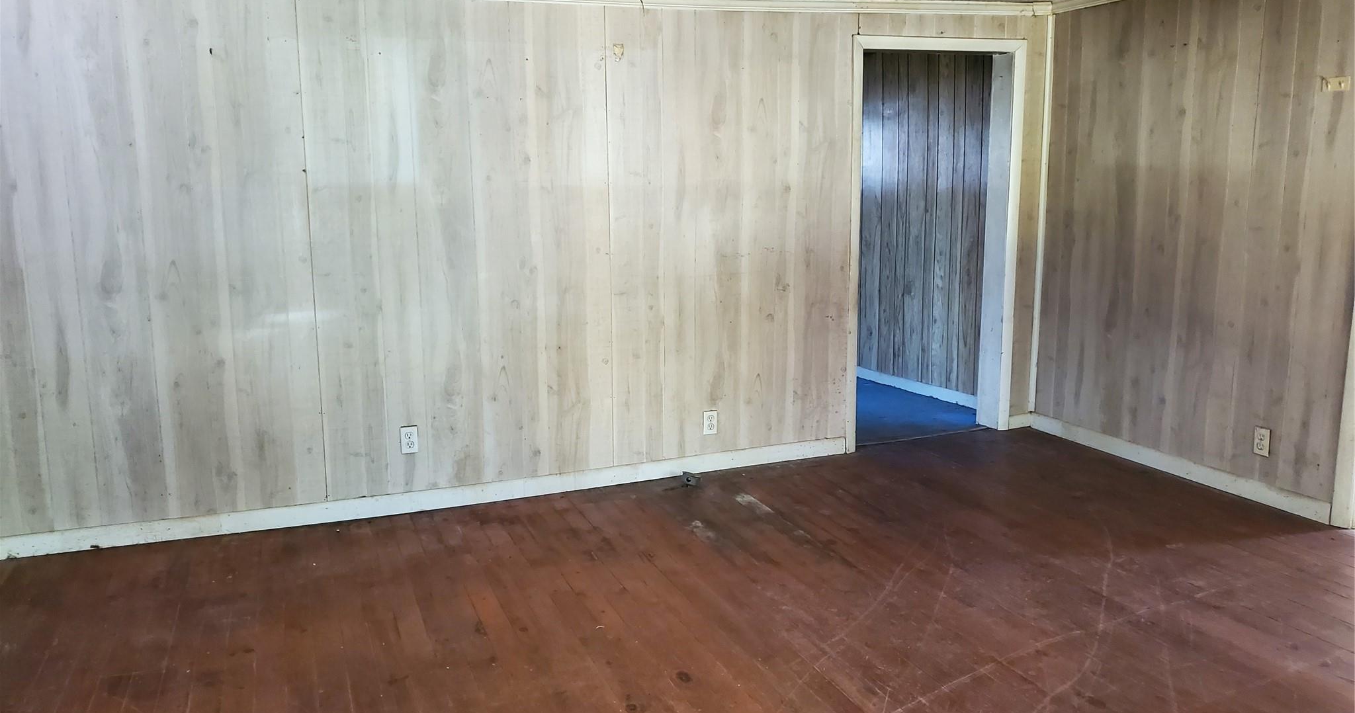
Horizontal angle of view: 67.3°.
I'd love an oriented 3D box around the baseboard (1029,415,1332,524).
[{"bbox_3d":[2.193,0.468,4.632,0.016,0.085,1.667,-5,11,-21],"label":"baseboard"}]

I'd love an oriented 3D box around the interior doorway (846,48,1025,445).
[{"bbox_3d":[1.248,-0.552,5.071,0.956,1.969,0.170,-5,11,-21],"label":"interior doorway"}]

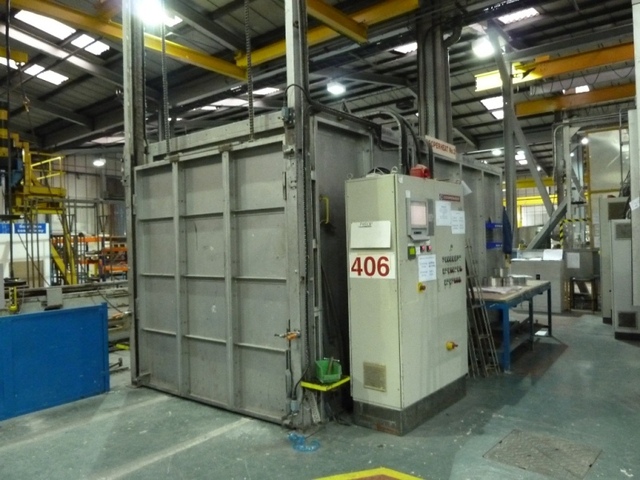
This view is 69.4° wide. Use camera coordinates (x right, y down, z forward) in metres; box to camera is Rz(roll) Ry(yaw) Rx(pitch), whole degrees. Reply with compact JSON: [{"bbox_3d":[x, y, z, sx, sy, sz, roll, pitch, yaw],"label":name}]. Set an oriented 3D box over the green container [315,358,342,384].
[{"bbox_3d":[0.062,1.099,3.889,0.180,0.130,0.210,-2,0,-18],"label":"green container"}]

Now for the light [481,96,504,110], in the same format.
[{"bbox_3d":[7.906,-6.202,21.000,1.150,0.060,1.100,-1,-12,42],"label":"light"}]

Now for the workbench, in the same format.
[{"bbox_3d":[2.453,1.048,6.186,0.720,0.810,2.260,-1,0,38],"label":"workbench"}]

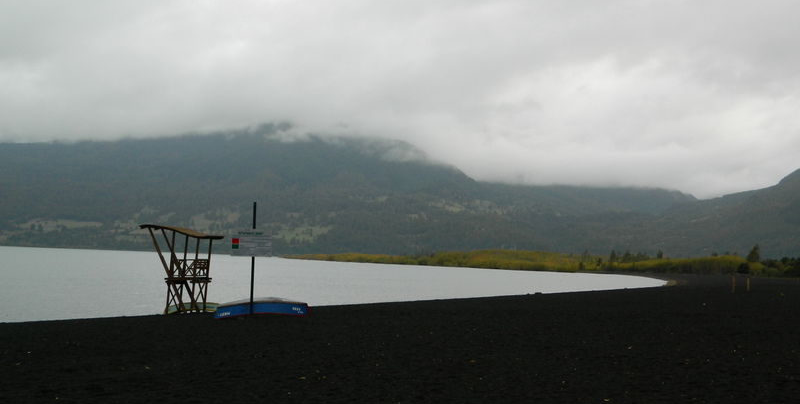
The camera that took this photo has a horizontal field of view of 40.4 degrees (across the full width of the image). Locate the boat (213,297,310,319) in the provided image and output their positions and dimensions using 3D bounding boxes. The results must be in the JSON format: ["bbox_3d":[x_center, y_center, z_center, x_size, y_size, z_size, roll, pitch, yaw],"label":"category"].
[{"bbox_3d":[-5.840,4.419,45.413,3.920,0.850,1.450,0,-2,-20],"label":"boat"}]

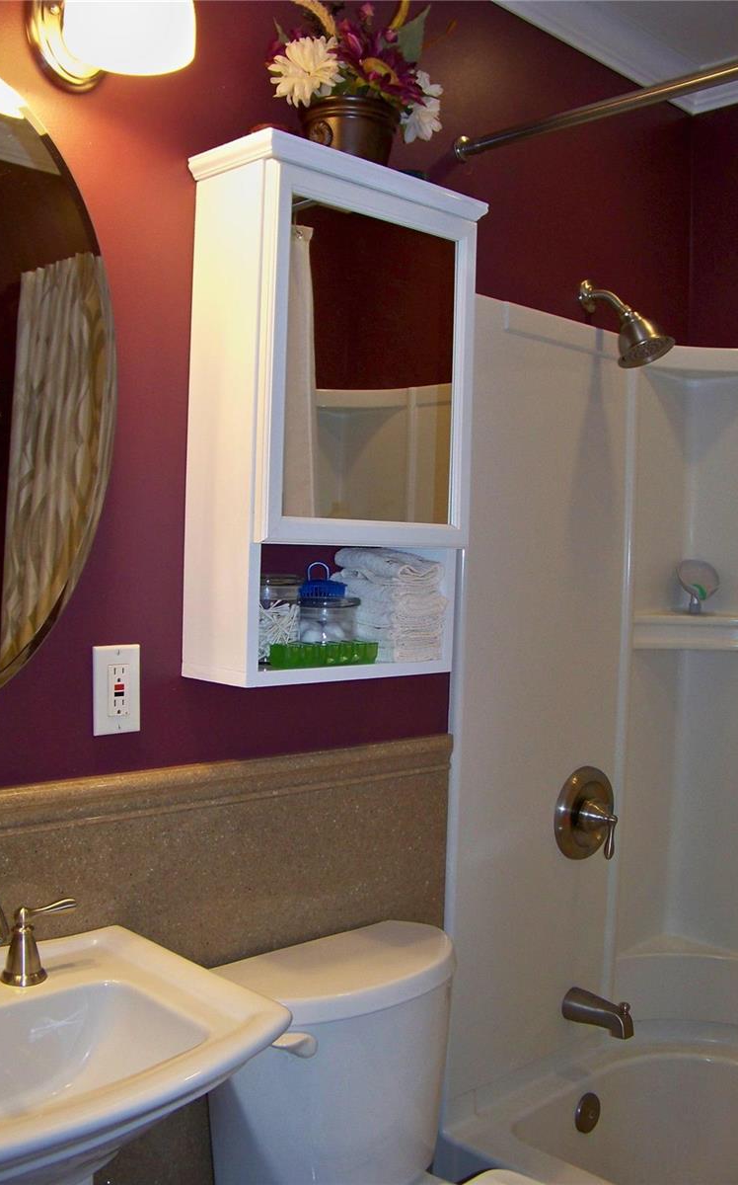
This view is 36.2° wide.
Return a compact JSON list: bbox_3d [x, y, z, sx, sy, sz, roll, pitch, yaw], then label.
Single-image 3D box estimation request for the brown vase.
[{"bbox_3d":[-0.030,-0.629,1.604,0.143,0.105,0.143,2,2,0],"label":"brown vase"}]

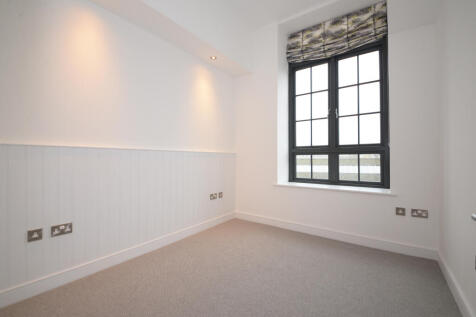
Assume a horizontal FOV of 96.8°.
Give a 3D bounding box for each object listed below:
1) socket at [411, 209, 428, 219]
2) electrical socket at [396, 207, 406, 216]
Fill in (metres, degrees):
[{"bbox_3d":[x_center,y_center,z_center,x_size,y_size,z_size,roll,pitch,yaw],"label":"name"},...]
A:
[{"bbox_3d":[2.055,0.622,2.394,0.146,0.086,0.012,0,0,36],"label":"socket"},{"bbox_3d":[1.917,0.628,2.493,0.086,0.086,0.012,0,0,36],"label":"electrical socket"}]

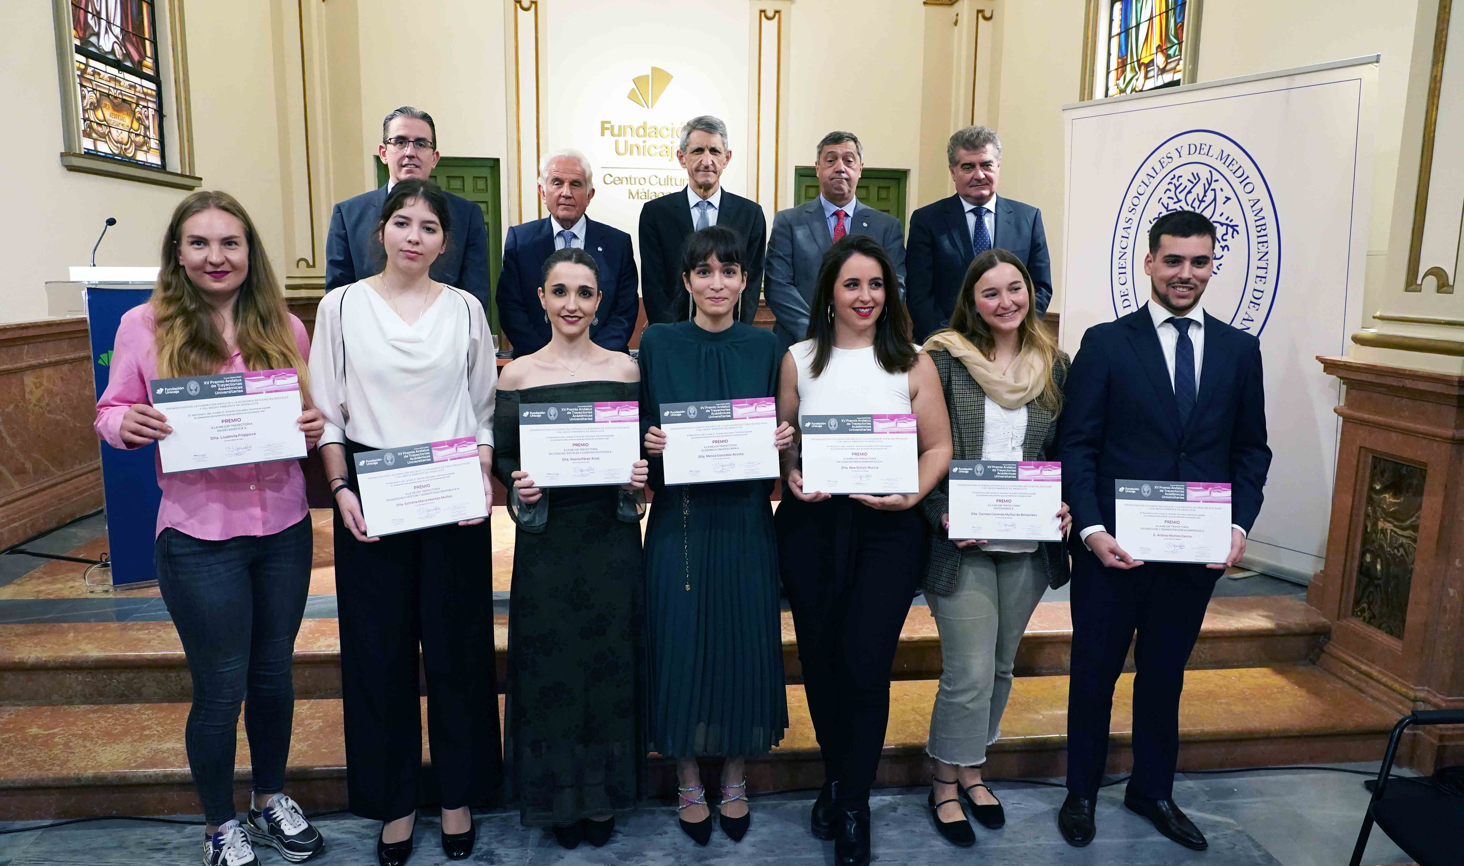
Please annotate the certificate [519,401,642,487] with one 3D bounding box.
[{"bbox_3d":[-0.380,0.030,2.447,0.297,0.210,0.010,-1,1,-2],"label":"certificate"}]

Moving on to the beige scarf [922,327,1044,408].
[{"bbox_3d":[0.692,-0.180,2.702,0.325,0.215,0.265,0,8,0],"label":"beige scarf"}]

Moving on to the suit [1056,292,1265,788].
[{"bbox_3d":[1.188,0.363,2.749,0.550,1.430,0.350,1,9,3],"label":"suit"}]

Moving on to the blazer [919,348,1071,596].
[{"bbox_3d":[0.742,0.093,2.772,0.430,0.705,0.300,1,8,1],"label":"blazer"}]

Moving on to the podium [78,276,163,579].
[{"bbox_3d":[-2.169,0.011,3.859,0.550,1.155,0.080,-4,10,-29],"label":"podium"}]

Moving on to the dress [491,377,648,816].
[{"bbox_3d":[-0.444,0.466,2.658,0.420,1.250,0.360,0,9,-6],"label":"dress"}]

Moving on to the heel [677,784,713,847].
[{"bbox_3d":[-0.106,1.081,2.831,0.080,0.120,0.235,-2,9,-14],"label":"heel"}]

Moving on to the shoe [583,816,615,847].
[{"bbox_3d":[-0.375,1.082,2.819,0.088,0.095,0.245,0,9,-3],"label":"shoe"}]

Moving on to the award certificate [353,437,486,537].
[{"bbox_3d":[-0.772,0.133,2.436,0.297,0.212,0.010,-9,-1,-20],"label":"award certificate"}]

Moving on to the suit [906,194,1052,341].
[{"bbox_3d":[0.884,-0.470,3.518,0.510,0.745,0.310,1,8,5],"label":"suit"}]

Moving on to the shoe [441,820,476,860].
[{"bbox_3d":[-0.773,1.101,2.768,0.083,0.090,0.240,-2,9,-14],"label":"shoe"}]

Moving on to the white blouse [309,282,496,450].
[{"bbox_3d":[-0.832,-0.170,2.486,0.470,0.430,0.310,-1,9,-14],"label":"white blouse"}]

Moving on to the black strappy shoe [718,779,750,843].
[{"bbox_3d":[0.010,1.063,2.847,0.085,0.135,0.245,1,9,-2],"label":"black strappy shoe"}]

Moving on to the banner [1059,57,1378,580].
[{"bbox_3d":[2.063,-0.475,4.434,0.120,2.078,1.519,-9,14,-25],"label":"banner"}]

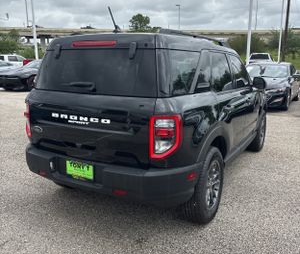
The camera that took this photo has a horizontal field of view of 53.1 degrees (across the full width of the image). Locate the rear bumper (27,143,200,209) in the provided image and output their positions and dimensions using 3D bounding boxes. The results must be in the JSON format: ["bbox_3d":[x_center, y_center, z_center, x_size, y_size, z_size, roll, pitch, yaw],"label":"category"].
[{"bbox_3d":[-0.512,0.351,2.602,1.860,0.355,0.380,7,14,28],"label":"rear bumper"}]

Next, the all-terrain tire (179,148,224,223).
[{"bbox_3d":[0.509,0.521,2.836,0.230,0.725,0.725,7,14,28],"label":"all-terrain tire"}]

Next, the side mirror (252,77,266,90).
[{"bbox_3d":[1.501,-0.588,4.096,0.200,0.170,0.140,7,14,28],"label":"side mirror"}]

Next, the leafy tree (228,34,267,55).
[{"bbox_3d":[13.632,-11.290,42.000,5.400,4.000,4.800,4,13,17],"label":"leafy tree"}]

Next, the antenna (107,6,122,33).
[{"bbox_3d":[-0.319,-0.945,2.673,0.060,0.220,0.190,7,14,28],"label":"antenna"}]

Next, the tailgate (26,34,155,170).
[{"bbox_3d":[-0.508,-0.254,2.477,1.360,1.000,0.340,7,14,28],"label":"tailgate"}]

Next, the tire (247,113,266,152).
[{"bbox_3d":[1.803,0.037,5.121,0.230,0.725,0.725,7,14,28],"label":"tire"}]

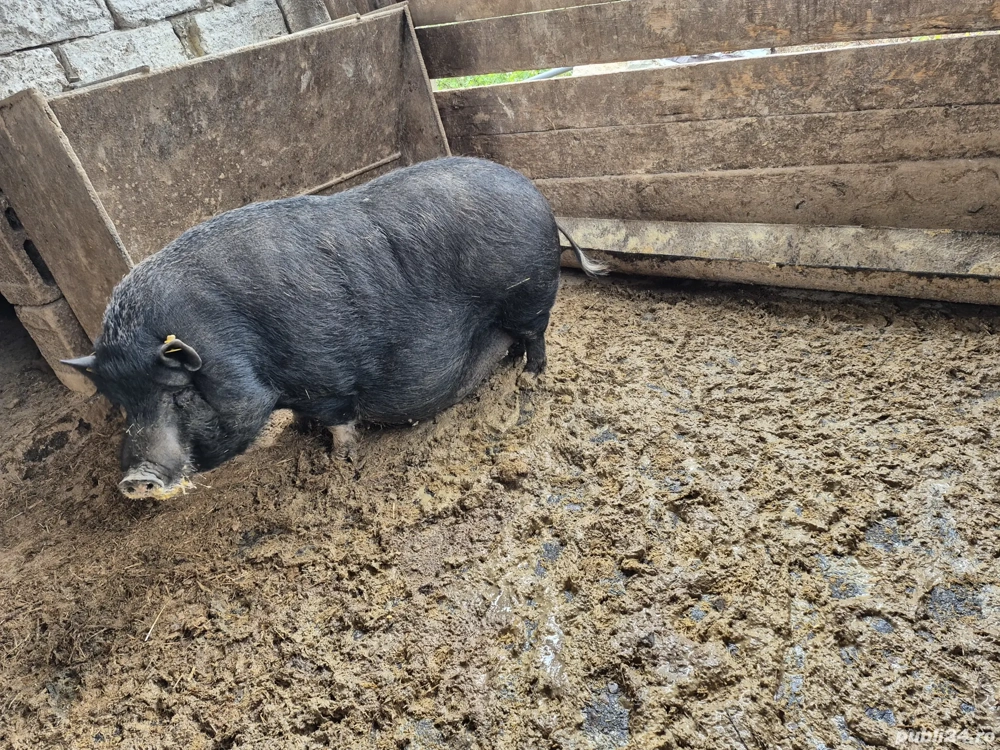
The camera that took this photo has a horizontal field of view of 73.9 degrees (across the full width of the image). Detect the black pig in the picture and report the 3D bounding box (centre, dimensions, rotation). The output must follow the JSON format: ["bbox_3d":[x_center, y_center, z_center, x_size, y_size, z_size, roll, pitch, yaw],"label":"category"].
[{"bbox_3d":[-0.426,-0.159,1.866,1.360,0.670,0.550,-24,30,-17],"label":"black pig"}]

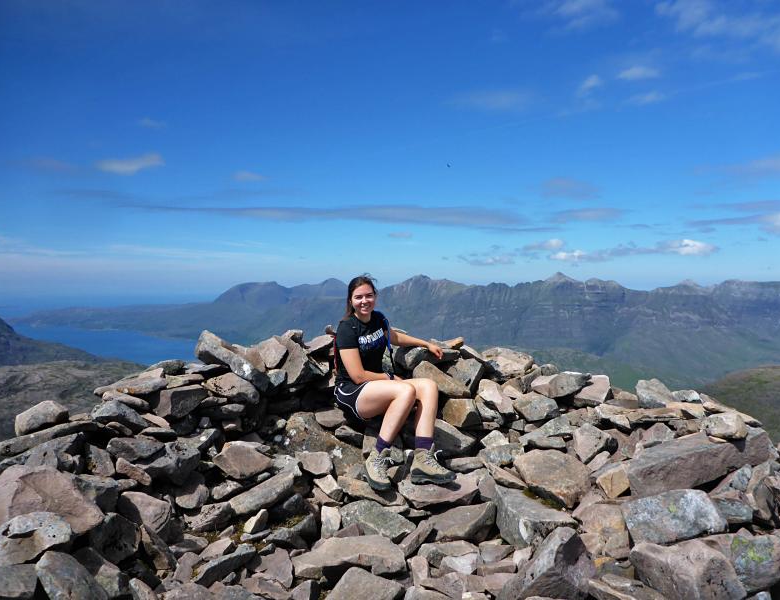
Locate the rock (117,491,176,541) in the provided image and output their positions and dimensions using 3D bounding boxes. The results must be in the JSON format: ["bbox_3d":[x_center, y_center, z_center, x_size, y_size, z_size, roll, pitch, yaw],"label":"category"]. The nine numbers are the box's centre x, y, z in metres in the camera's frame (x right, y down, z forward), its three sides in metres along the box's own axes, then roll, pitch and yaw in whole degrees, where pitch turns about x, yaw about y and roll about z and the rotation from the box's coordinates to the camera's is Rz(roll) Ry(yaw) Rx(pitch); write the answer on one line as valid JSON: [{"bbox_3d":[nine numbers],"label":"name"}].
[{"bbox_3d":[-1.052,0.928,2.800,0.210,0.110,0.190,23,29,14],"label":"rock"}]

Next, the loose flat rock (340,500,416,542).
[{"bbox_3d":[-0.054,1.108,3.250,0.360,0.100,0.220,12,25,6],"label":"loose flat rock"}]

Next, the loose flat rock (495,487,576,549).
[{"bbox_3d":[0.710,1.051,3.150,0.350,0.170,0.250,9,18,13],"label":"loose flat rock"}]

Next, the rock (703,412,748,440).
[{"bbox_3d":[1.758,0.662,3.400,0.210,0.110,0.160,3,6,18],"label":"rock"}]

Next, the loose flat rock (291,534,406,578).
[{"bbox_3d":[-0.160,1.026,2.600,0.445,0.090,0.200,-2,6,0],"label":"loose flat rock"}]

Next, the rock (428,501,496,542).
[{"bbox_3d":[0.317,0.971,2.850,0.280,0.100,0.190,-12,23,-10],"label":"rock"}]

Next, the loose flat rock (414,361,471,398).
[{"bbox_3d":[0.312,0.473,3.880,0.340,0.120,0.190,23,12,7],"label":"loose flat rock"}]

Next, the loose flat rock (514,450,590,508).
[{"bbox_3d":[0.785,0.859,3.120,0.320,0.120,0.260,5,35,20],"label":"loose flat rock"}]

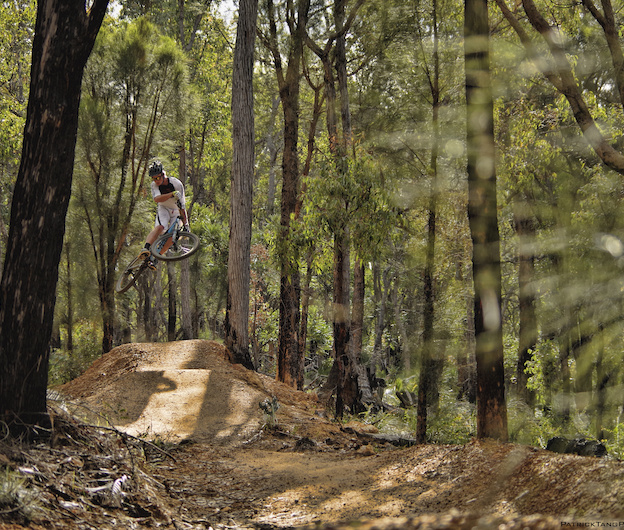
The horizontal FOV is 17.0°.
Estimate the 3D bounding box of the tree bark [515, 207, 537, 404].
[{"bbox_3d":[3.584,0.680,35.000,0.340,3.324,0.340,0,-1,0],"label":"tree bark"}]

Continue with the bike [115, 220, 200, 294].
[{"bbox_3d":[-2.201,-0.223,29.779,0.620,1.105,1.746,37,-39,-18],"label":"bike"}]

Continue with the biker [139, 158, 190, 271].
[{"bbox_3d":[-2.112,-0.723,29.850,0.740,1.540,0.800,2,-5,-7],"label":"biker"}]

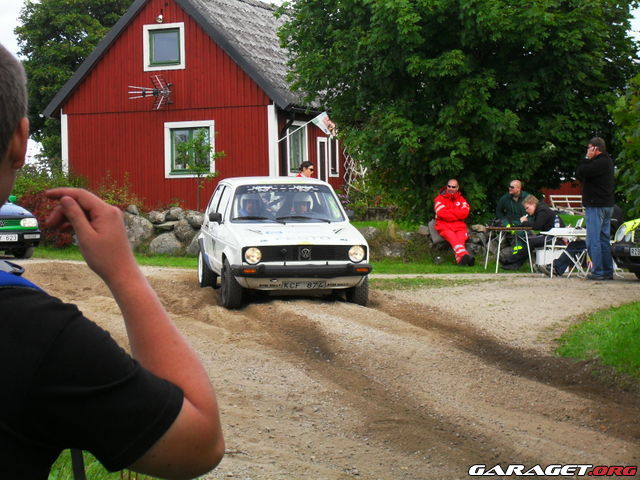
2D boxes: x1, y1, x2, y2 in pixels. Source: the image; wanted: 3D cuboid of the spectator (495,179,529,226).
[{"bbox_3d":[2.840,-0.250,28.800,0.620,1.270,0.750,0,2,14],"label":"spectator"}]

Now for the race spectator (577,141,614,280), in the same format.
[{"bbox_3d":[3.530,-0.400,24.900,0.460,1.810,0.520,0,3,25],"label":"race spectator"}]

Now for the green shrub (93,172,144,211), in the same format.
[{"bbox_3d":[-4.100,-0.850,39.500,1.150,1.050,1.050,-1,2,0],"label":"green shrub"}]

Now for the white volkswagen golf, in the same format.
[{"bbox_3d":[-0.470,-0.010,22.650,1.620,1.410,3.800,-1,4,-10],"label":"white volkswagen golf"}]

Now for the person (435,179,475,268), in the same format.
[{"bbox_3d":[1.990,-0.260,28.500,0.600,1.280,0.880,-1,2,-9],"label":"person"}]

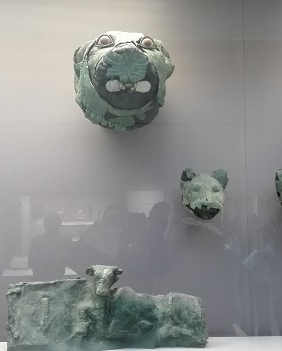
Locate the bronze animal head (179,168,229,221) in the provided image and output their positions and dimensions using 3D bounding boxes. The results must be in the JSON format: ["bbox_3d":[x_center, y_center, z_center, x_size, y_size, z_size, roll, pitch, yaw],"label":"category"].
[{"bbox_3d":[0.244,0.072,1.700,0.183,0.200,0.160,-1,-3,1],"label":"bronze animal head"}]

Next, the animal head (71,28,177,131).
[{"bbox_3d":[-0.061,-0.346,1.650,0.375,0.355,0.290,0,-3,-3],"label":"animal head"}]

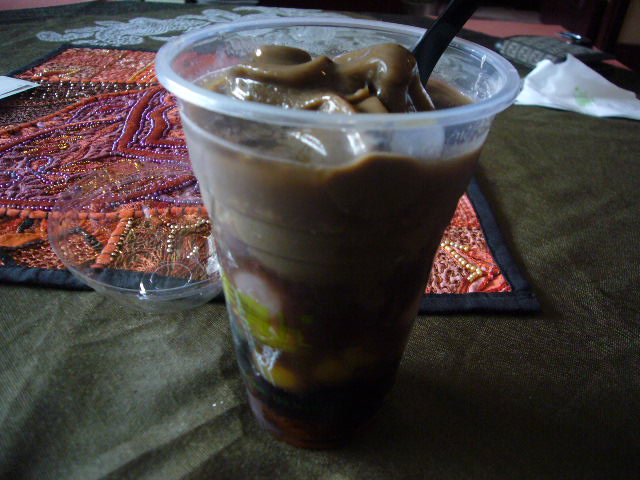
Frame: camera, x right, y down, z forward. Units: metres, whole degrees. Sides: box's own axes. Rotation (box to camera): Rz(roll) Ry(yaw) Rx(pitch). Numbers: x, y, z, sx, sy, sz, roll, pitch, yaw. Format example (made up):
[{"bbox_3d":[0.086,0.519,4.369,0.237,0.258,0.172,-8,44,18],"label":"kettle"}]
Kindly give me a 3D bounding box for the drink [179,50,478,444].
[{"bbox_3d":[0.002,0.007,0.180,0.088,0.138,0.088,4,34,1],"label":"drink"}]

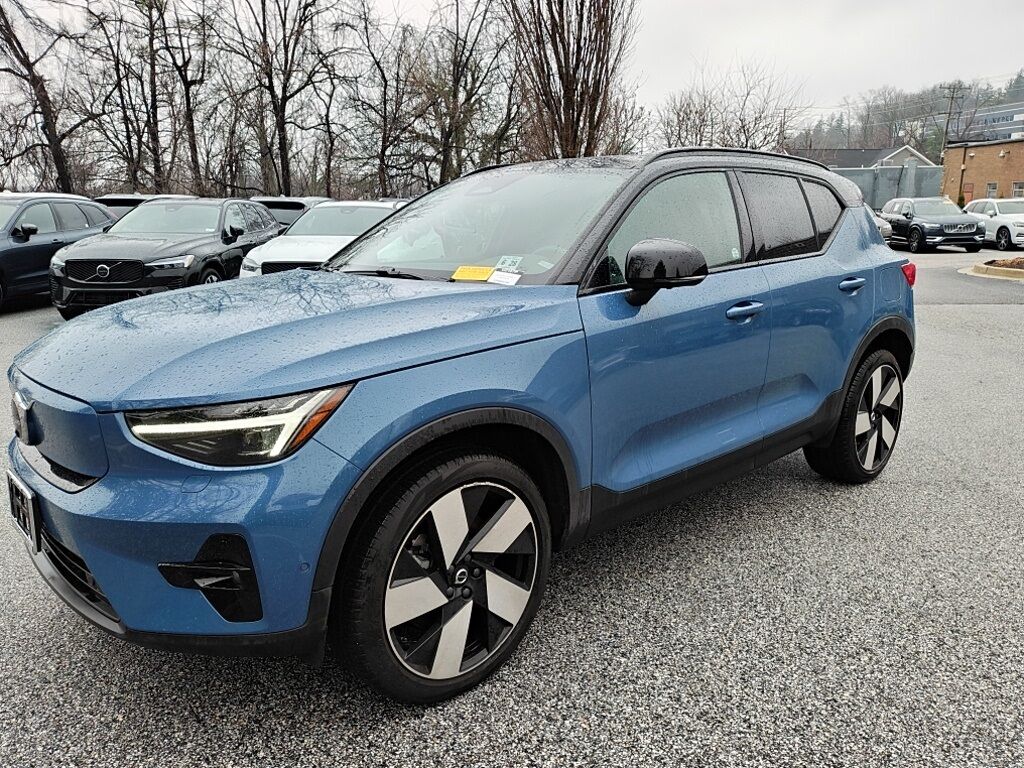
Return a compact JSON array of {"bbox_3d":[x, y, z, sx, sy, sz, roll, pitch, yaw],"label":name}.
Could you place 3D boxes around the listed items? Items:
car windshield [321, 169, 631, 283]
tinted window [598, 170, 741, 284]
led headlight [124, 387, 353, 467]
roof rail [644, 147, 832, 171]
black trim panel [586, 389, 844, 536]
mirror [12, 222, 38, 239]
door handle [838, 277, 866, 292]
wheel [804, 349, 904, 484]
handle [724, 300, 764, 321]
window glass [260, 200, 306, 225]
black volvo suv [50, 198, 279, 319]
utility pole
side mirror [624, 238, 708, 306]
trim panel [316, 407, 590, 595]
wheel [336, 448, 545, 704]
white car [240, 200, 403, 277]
[{"bbox_3d":[-0.139,-0.666,3.019,1.440,0.140,0.840,13,48,47],"label":"car windshield"},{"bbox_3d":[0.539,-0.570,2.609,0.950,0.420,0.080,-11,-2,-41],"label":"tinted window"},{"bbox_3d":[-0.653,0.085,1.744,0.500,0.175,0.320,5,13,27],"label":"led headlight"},{"bbox_3d":[1.023,-0.962,3.221,1.530,0.100,0.070,-11,15,-41],"label":"roof rail"},{"bbox_3d":[0.871,0.268,2.910,1.750,0.280,0.100,-10,16,-41],"label":"black trim panel"},{"bbox_3d":[-6.664,-2.100,10.150,0.260,0.190,0.180,1,12,4],"label":"mirror"},{"bbox_3d":[1.537,-0.450,3.340,0.220,0.050,0.050,-10,16,-41],"label":"door handle"},{"bbox_3d":[1.810,0.153,3.894,0.710,0.710,0.255,-11,15,-41],"label":"wheel"},{"bbox_3d":[0.861,-0.277,2.741,0.225,0.055,0.060,-11,15,-41],"label":"handle"},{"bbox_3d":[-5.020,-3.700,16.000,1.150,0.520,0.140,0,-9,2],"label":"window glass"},{"bbox_3d":[-4.750,-1.989,11.134,2.000,1.660,4.700,1,14,4],"label":"black volvo suv"},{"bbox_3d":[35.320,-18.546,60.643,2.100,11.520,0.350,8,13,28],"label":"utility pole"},{"bbox_3d":[0.475,-0.362,2.384,0.190,0.210,0.240,-11,15,-41],"label":"side mirror"},{"bbox_3d":[-0.121,0.324,2.010,0.950,0.520,0.110,-10,16,-41],"label":"trim panel"},{"bbox_3d":[-0.195,0.524,2.127,0.715,0.715,0.240,-11,16,-43],"label":"wheel"},{"bbox_3d":[-2.262,-1.935,11.071,2.000,1.660,4.700,1,13,6],"label":"white car"}]

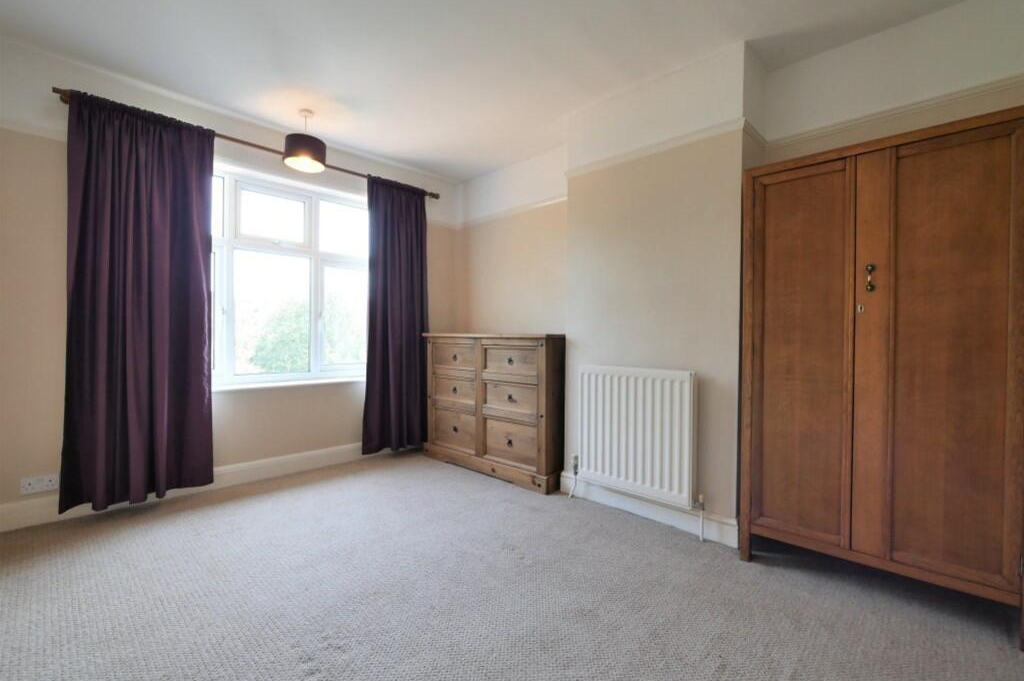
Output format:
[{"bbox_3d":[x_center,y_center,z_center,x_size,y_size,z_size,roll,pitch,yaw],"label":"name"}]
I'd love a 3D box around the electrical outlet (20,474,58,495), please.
[{"bbox_3d":[-2.569,0.781,2.262,0.147,0.087,0.015,0,1,-43],"label":"electrical outlet"}]

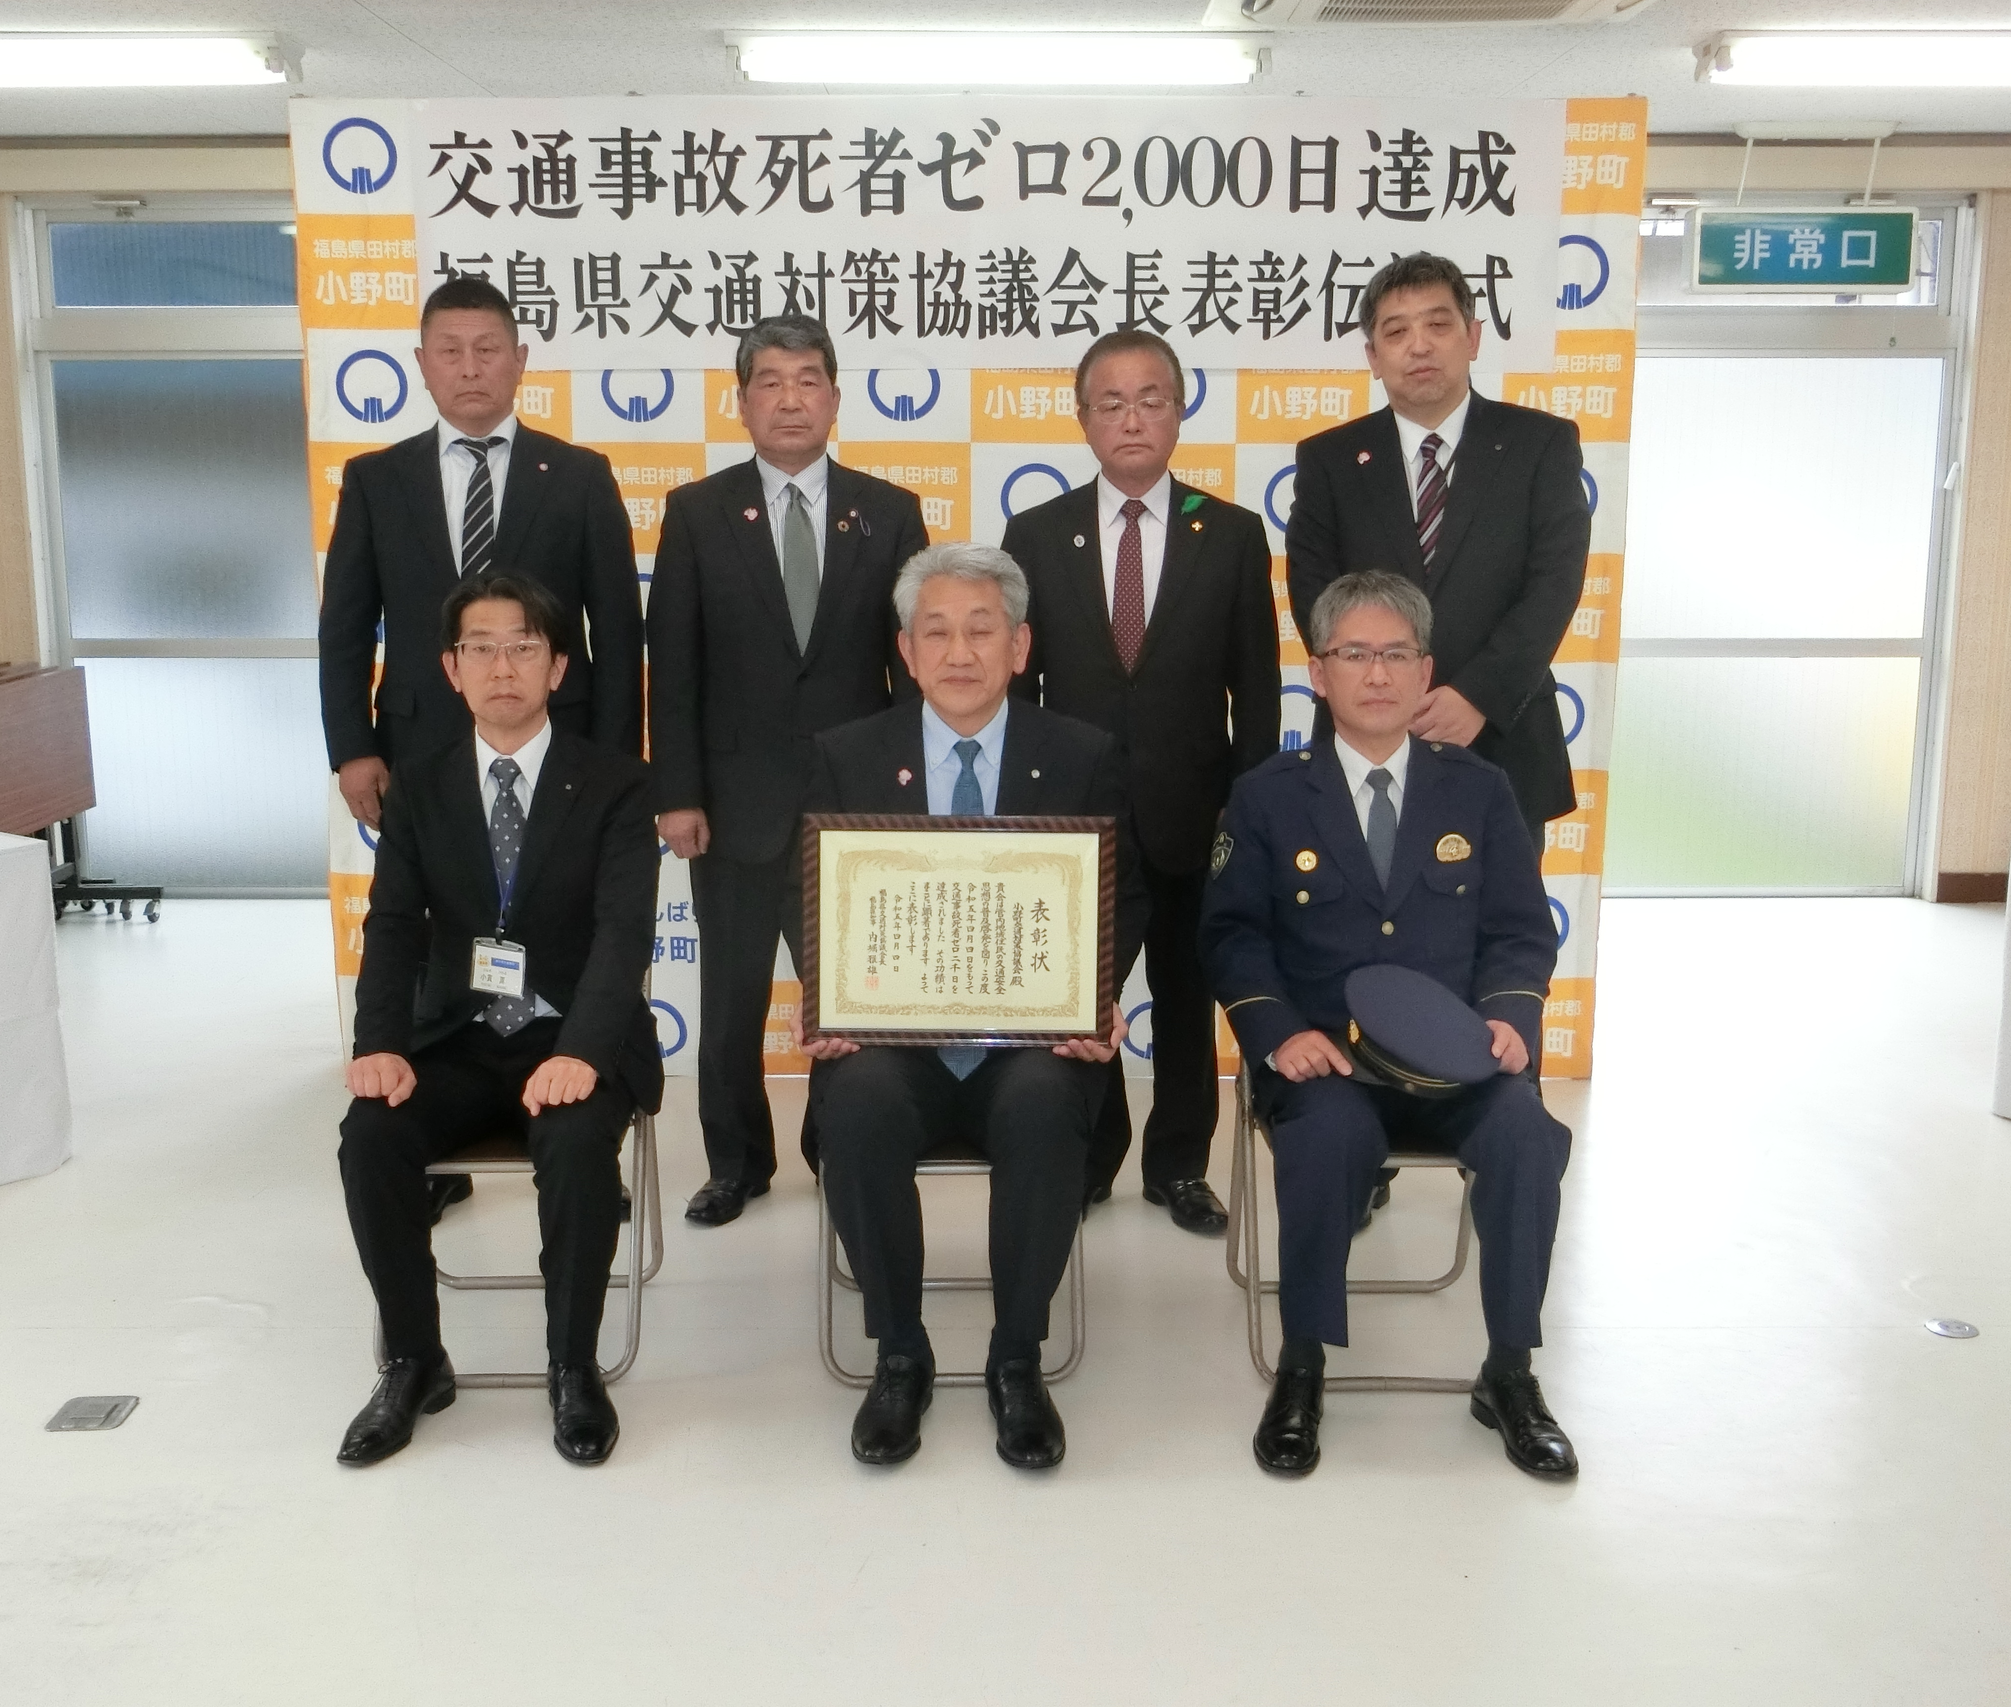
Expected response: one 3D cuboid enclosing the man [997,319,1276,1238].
[{"bbox_3d":[0.248,-0.135,4.218,0.507,1.665,0.320,0,11,2],"label":"man"}]

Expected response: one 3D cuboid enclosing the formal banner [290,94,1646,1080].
[{"bbox_3d":[-0.081,-0.568,5.083,2.920,2.200,0.160,0,11,0],"label":"formal banner"}]

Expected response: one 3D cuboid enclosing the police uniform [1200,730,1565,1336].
[{"bbox_3d":[0.604,0.280,3.553,0.554,0.920,0.660,0,11,0],"label":"police uniform"}]

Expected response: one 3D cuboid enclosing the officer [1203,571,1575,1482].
[{"bbox_3d":[0.612,0.207,3.479,0.569,1.270,0.780,0,11,0],"label":"officer"}]

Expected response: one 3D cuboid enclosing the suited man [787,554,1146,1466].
[{"bbox_3d":[-0.055,0.182,3.504,0.555,1.310,0.780,0,11,0],"label":"suited man"}]

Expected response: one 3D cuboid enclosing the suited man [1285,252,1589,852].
[{"bbox_3d":[0.793,-0.194,4.207,0.558,1.790,0.330,1,11,7],"label":"suited man"}]

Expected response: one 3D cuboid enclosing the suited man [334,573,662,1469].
[{"bbox_3d":[-0.814,0.202,3.508,0.519,1.270,0.770,0,11,0],"label":"suited man"}]

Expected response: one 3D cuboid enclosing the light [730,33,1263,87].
[{"bbox_3d":[-0.012,-1.843,5.199,1.240,0.092,0.235,0,11,0],"label":"light"}]

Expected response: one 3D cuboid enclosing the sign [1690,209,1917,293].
[{"bbox_3d":[2.373,-1.800,6.662,0.658,0.250,0.110,0,11,0],"label":"sign"}]

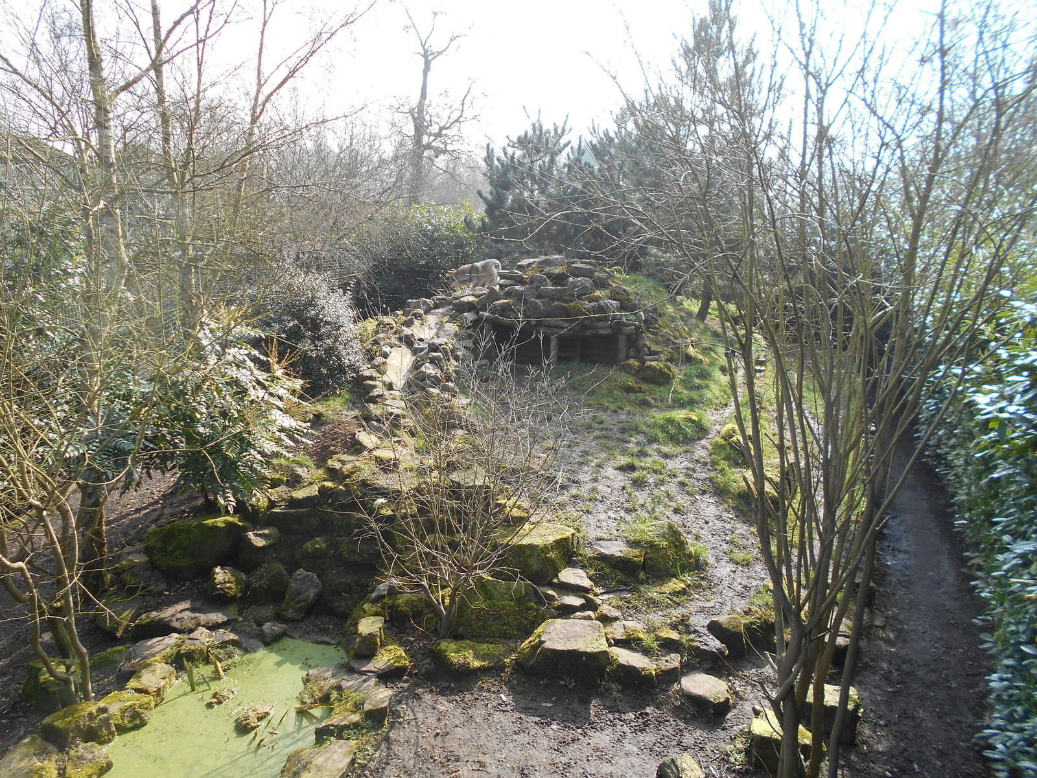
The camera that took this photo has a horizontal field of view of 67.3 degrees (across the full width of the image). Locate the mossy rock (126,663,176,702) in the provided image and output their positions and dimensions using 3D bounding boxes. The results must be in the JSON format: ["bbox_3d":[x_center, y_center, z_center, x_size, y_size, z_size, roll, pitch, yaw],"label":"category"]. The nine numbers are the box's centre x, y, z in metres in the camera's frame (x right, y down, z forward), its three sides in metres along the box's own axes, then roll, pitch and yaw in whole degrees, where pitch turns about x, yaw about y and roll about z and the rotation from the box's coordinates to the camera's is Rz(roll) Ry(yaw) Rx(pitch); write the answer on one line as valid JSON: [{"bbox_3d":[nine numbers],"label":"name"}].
[{"bbox_3d":[-2.804,2.239,5.951,0.330,0.240,0.280,1,13,5],"label":"mossy rock"}]

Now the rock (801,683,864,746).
[{"bbox_3d":[2.428,2.518,6.036,0.439,0.325,0.373,5,12,24],"label":"rock"}]

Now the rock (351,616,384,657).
[{"bbox_3d":[-1.249,2.060,6.467,0.241,0.277,0.260,0,13,0],"label":"rock"}]

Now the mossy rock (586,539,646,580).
[{"bbox_3d":[0.841,1.478,6.754,0.477,0.240,0.410,0,13,0],"label":"mossy rock"}]

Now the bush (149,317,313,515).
[{"bbox_3d":[-3.113,0.271,8.524,1.482,2.093,1.408,0,13,0],"label":"bush"}]

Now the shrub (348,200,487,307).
[{"bbox_3d":[-2.158,-2.761,17.192,2.800,2.600,2.400,0,13,0],"label":"shrub"}]

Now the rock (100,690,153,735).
[{"bbox_3d":[-3.198,2.628,6.358,0.398,0.220,0.299,-9,16,-34],"label":"rock"}]

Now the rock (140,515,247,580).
[{"bbox_3d":[-3.754,1.833,9.111,1.137,0.579,0.773,-5,12,-23],"label":"rock"}]

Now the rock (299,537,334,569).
[{"bbox_3d":[-2.241,1.817,8.656,0.370,0.287,0.315,-3,12,-15],"label":"rock"}]

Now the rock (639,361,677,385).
[{"bbox_3d":[2.477,-0.289,13.823,0.660,0.409,0.561,0,13,0],"label":"rock"}]

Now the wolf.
[{"bbox_3d":[-1.045,-2.728,18.600,1.250,0.740,0.380,2,11,10],"label":"wolf"}]

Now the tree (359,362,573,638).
[{"bbox_3d":[-0.478,0.977,7.544,1.916,2.566,1.820,-1,11,-4],"label":"tree"}]

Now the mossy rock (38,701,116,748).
[{"bbox_3d":[-3.079,2.345,5.446,0.460,0.260,0.290,0,13,0],"label":"mossy rock"}]

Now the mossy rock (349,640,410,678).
[{"bbox_3d":[-1.110,2.166,6.242,0.460,0.190,0.280,-3,13,-15],"label":"mossy rock"}]

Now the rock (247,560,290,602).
[{"bbox_3d":[-2.703,2.070,8.428,0.443,0.378,0.355,-4,12,-19],"label":"rock"}]

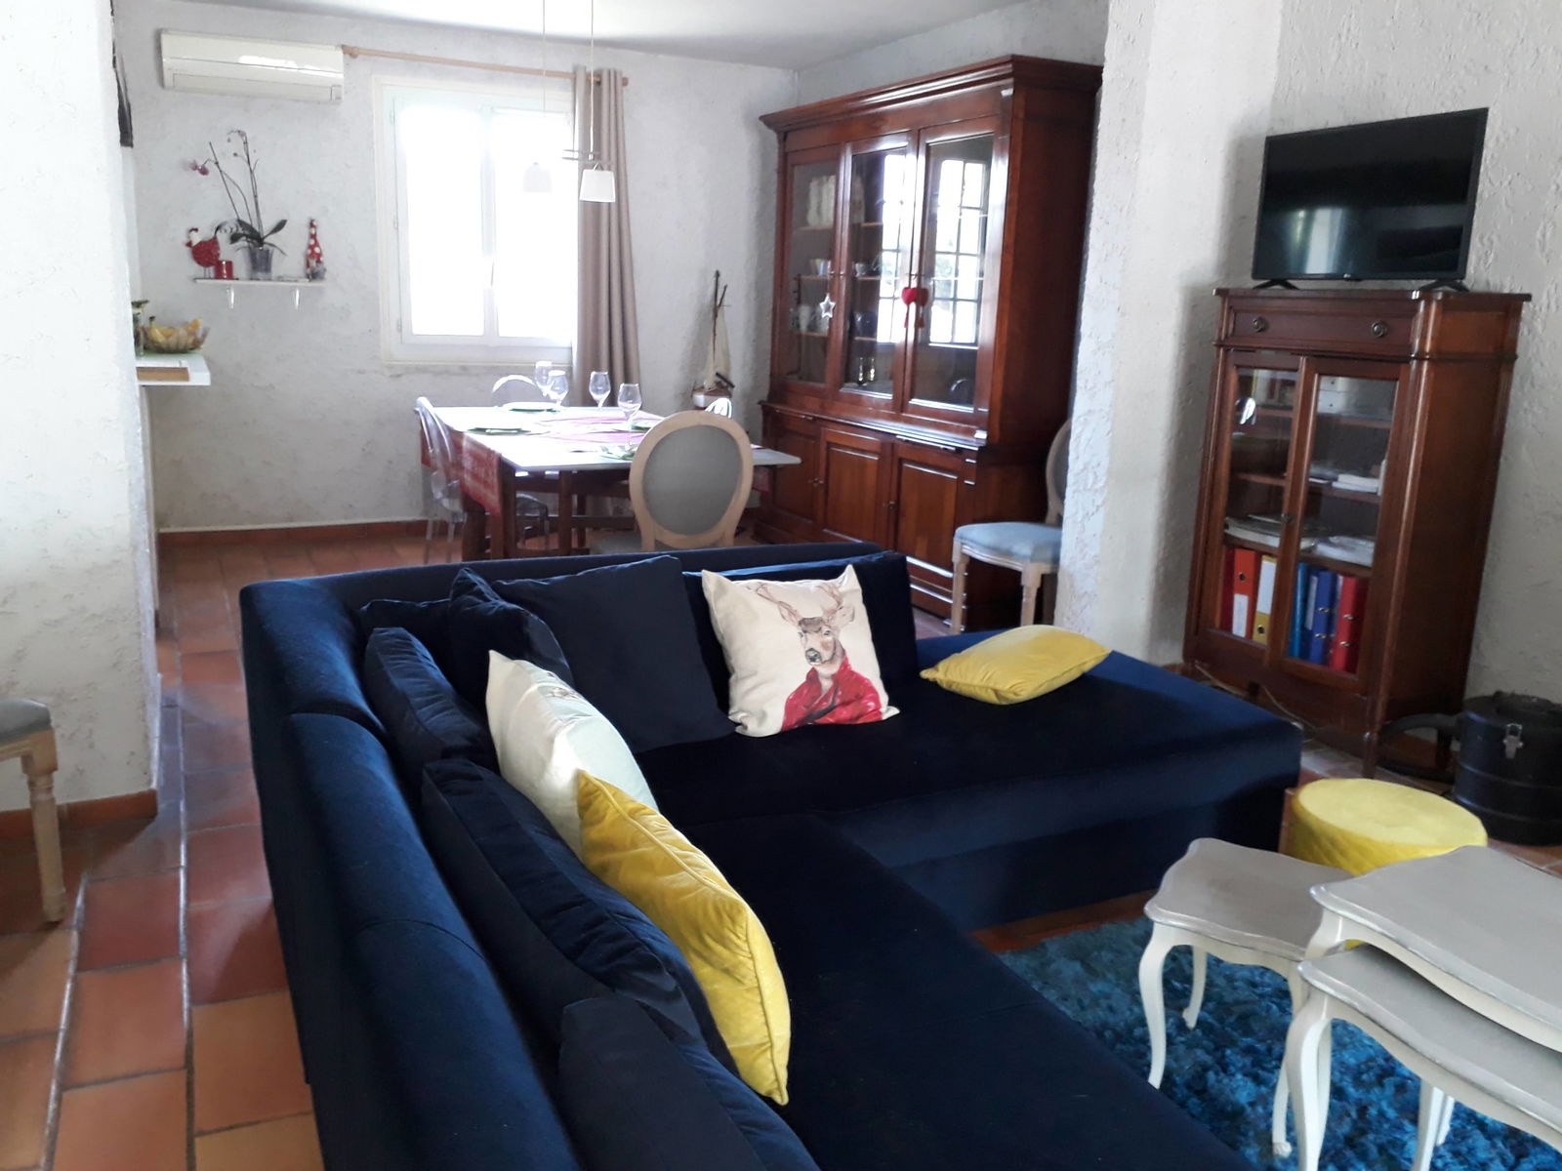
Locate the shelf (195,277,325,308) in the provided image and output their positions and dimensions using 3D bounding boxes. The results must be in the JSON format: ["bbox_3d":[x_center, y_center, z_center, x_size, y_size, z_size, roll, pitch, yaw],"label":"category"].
[{"bbox_3d":[-2.470,-1.390,5.816,0.575,0.140,0.190,-5,15,-26],"label":"shelf"}]

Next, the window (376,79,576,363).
[{"bbox_3d":[-1.521,-1.843,6.294,1.070,1.380,0.100,-5,15,-26],"label":"window"}]

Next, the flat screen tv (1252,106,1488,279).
[{"bbox_3d":[1.657,-1.081,3.459,0.080,0.435,0.735,-5,15,-24],"label":"flat screen tv"}]

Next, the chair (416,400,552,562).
[{"bbox_3d":[-1.168,-0.293,4.845,0.530,0.900,0.410,-5,15,-26],"label":"chair"}]

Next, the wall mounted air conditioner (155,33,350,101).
[{"bbox_3d":[-2.416,-2.364,5.597,0.750,0.250,0.190,-5,15,-26],"label":"wall mounted air conditioner"}]

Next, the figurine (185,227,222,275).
[{"bbox_3d":[-2.736,-1.579,5.787,0.160,0.225,0.080,-5,15,-26],"label":"figurine"}]

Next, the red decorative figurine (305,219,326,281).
[{"bbox_3d":[-2.252,-1.616,5.871,0.100,0.290,0.090,-5,15,-26],"label":"red decorative figurine"}]

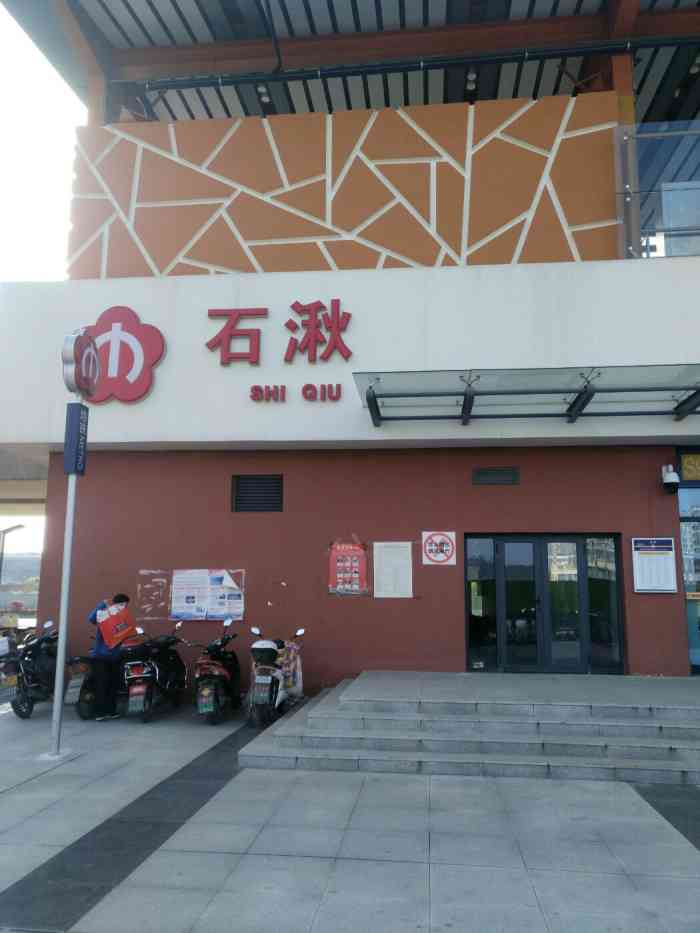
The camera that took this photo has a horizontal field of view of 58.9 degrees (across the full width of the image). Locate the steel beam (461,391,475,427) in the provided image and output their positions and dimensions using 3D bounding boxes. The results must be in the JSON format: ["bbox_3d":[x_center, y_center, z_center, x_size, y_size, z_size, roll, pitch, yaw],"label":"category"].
[{"bbox_3d":[1.719,-0.875,9.015,0.130,0.170,1.250,-1,-15,7],"label":"steel beam"}]

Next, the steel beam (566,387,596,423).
[{"bbox_3d":[3.324,-0.900,8.845,0.130,0.170,1.250,-1,-15,7],"label":"steel beam"}]

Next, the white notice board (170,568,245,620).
[{"bbox_3d":[-2.334,2.113,10.193,1.200,0.840,0.030,-1,-11,6],"label":"white notice board"}]

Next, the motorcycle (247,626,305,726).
[{"bbox_3d":[-1.090,2.890,8.700,0.680,1.150,1.620,-1,-11,7],"label":"motorcycle"}]

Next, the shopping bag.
[{"bbox_3d":[-3.203,2.218,8.541,0.450,0.500,0.160,-21,-14,-18],"label":"shopping bag"}]

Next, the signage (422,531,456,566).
[{"bbox_3d":[1.420,1.303,9.890,0.520,0.510,0.020,-1,-12,7],"label":"signage"}]

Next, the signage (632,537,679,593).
[{"bbox_3d":[4.642,1.509,9.452,0.630,0.810,0.040,-1,-12,7],"label":"signage"}]

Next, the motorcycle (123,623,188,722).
[{"bbox_3d":[-2.823,2.935,8.926,0.740,1.200,1.750,1,-12,-1],"label":"motorcycle"}]

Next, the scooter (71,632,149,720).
[{"bbox_3d":[-3.542,2.963,9.109,0.740,1.200,1.750,-2,-12,11],"label":"scooter"}]

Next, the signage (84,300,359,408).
[{"bbox_3d":[-2.214,-1.860,10.207,4.550,1.750,0.120,-1,-11,6],"label":"signage"}]

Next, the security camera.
[{"bbox_3d":[4.945,0.192,9.536,0.270,0.440,0.360,-1,-11,6],"label":"security camera"}]

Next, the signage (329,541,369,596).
[{"bbox_3d":[-0.016,1.650,9.982,0.600,0.830,0.020,-1,-12,7],"label":"signage"}]

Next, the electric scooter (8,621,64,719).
[{"bbox_3d":[-4.400,2.890,8.850,0.640,1.140,1.620,2,-11,-4],"label":"electric scooter"}]

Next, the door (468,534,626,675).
[{"bbox_3d":[3.033,2.126,9.619,2.400,2.100,0.120,-1,-12,7],"label":"door"}]

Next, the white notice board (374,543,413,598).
[{"bbox_3d":[0.679,1.650,9.902,0.610,0.870,0.020,-1,-12,7],"label":"white notice board"}]

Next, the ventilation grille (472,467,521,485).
[{"bbox_3d":[2.369,0.162,10.027,0.760,0.310,0.060,-1,-11,6],"label":"ventilation grille"}]

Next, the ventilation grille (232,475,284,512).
[{"bbox_3d":[-1.555,0.454,10.424,0.870,0.630,0.080,-1,-11,6],"label":"ventilation grille"}]

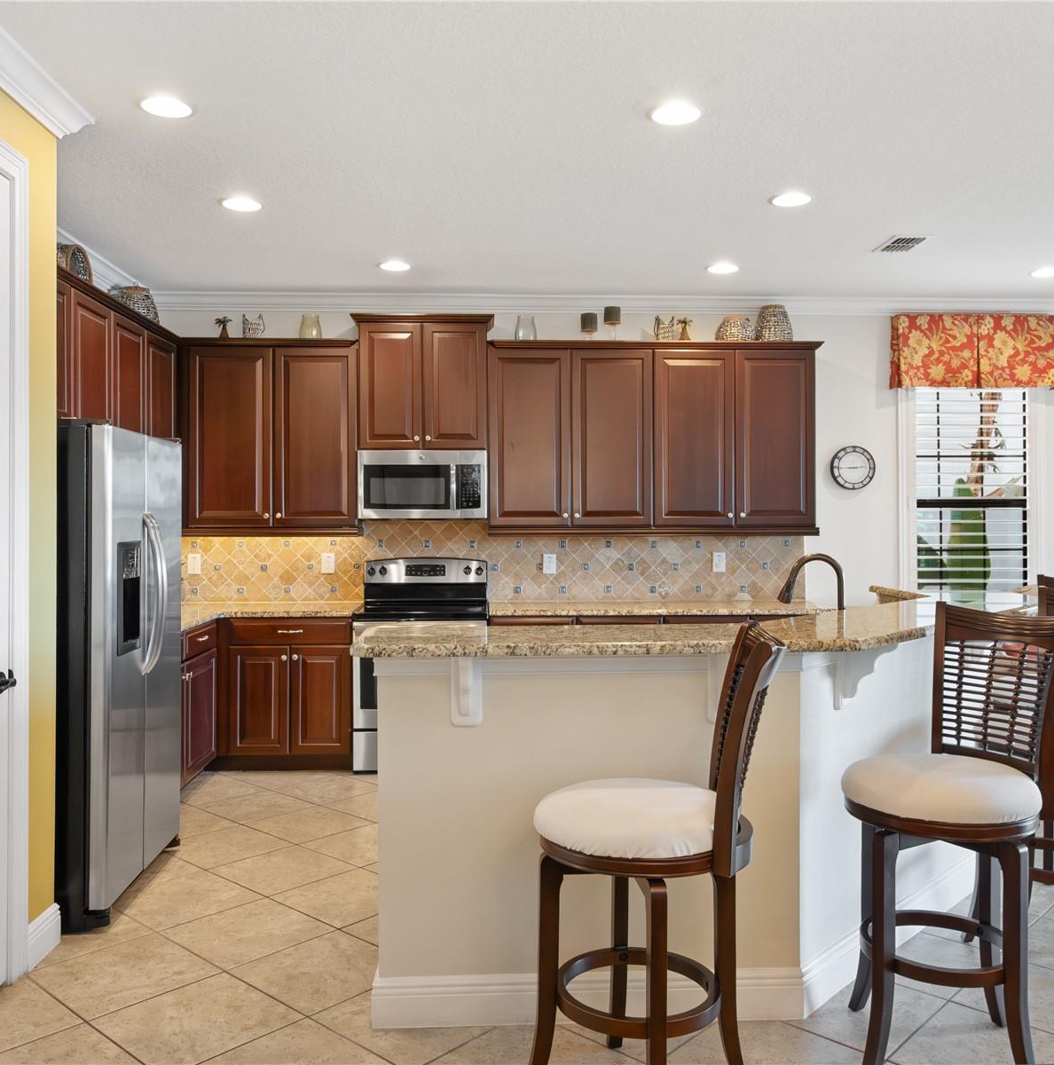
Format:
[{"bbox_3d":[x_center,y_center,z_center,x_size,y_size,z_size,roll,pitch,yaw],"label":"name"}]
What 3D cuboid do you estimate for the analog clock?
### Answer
[{"bbox_3d":[2.069,-0.408,6.242,0.284,0.281,0.045,0,0,-2],"label":"analog clock"}]

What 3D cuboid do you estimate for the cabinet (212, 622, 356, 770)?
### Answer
[{"bbox_3d":[-1.373,0.924,5.848,0.769,0.896,0.625,0,0,-2],"label":"cabinet"}]

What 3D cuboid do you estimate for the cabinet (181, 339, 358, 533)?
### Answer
[{"bbox_3d":[-1.527,-0.560,5.981,1.037,1.160,0.355,0,0,-2],"label":"cabinet"}]

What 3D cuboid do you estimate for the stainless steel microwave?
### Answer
[{"bbox_3d":[-0.618,-0.287,6.006,0.757,0.413,0.435,0,1,-2],"label":"stainless steel microwave"}]

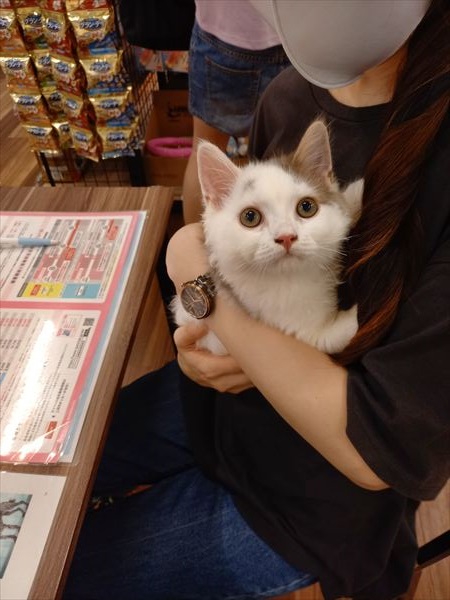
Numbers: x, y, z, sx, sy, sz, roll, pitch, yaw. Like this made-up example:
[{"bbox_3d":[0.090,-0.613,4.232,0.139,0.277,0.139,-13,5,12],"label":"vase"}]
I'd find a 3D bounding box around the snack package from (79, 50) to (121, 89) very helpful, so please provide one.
[{"bbox_3d":[-0.342,-0.632,1.220,0.107,0.107,0.037,-12,48,-9],"label":"snack package"}]

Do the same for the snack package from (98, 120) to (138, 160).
[{"bbox_3d":[-0.340,-0.512,1.390,0.107,0.107,0.037,-12,48,-8],"label":"snack package"}]

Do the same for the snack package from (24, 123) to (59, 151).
[{"bbox_3d":[-0.633,-0.559,1.500,0.107,0.107,0.037,3,48,5],"label":"snack package"}]

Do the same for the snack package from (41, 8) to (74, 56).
[{"bbox_3d":[-0.433,-0.699,1.140,0.107,0.107,0.037,19,51,18],"label":"snack package"}]

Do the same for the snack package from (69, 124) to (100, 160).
[{"bbox_3d":[-0.438,-0.500,1.380,0.107,0.107,0.037,19,51,18],"label":"snack package"}]

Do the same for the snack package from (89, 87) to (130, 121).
[{"bbox_3d":[-0.339,-0.575,1.305,0.107,0.107,0.037,-13,48,-9],"label":"snack package"}]

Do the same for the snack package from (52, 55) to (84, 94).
[{"bbox_3d":[-0.436,-0.626,1.220,0.107,0.107,0.037,19,51,18],"label":"snack package"}]

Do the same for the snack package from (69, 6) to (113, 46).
[{"bbox_3d":[-0.346,-0.704,1.140,0.107,0.107,0.037,-9,48,-5],"label":"snack package"}]

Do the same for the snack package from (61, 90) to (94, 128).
[{"bbox_3d":[-0.433,-0.566,1.300,0.107,0.107,0.037,19,51,18],"label":"snack package"}]

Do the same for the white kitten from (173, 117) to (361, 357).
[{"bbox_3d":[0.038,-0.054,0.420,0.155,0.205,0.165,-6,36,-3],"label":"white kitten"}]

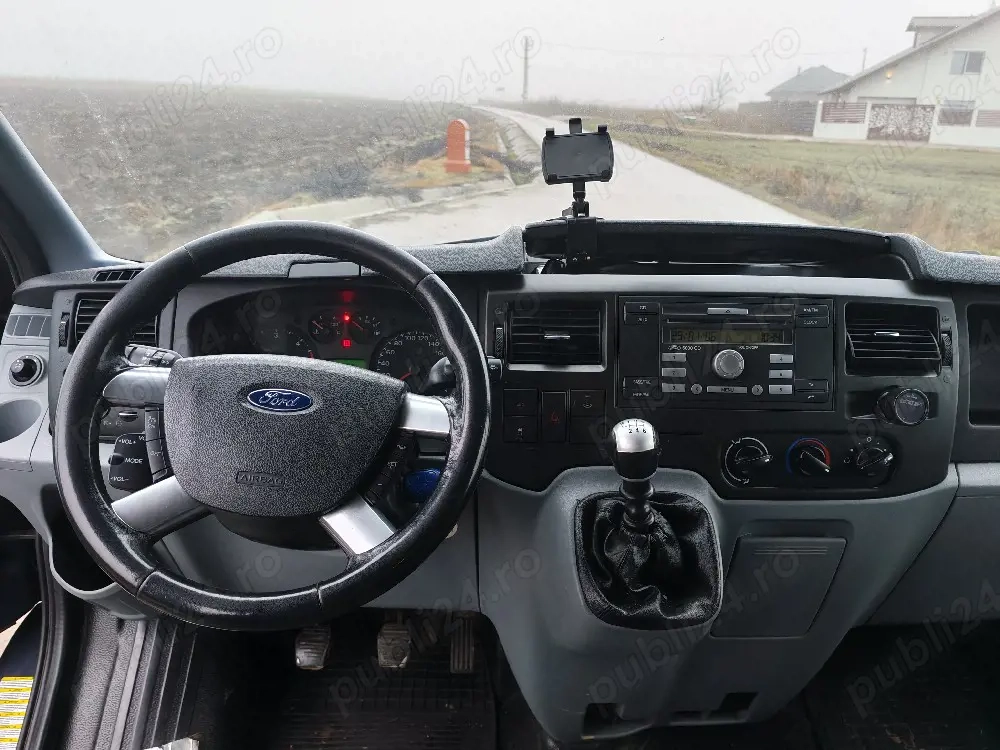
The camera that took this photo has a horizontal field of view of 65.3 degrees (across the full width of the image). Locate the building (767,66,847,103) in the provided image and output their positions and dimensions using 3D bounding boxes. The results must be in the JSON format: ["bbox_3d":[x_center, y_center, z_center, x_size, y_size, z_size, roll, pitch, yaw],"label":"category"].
[{"bbox_3d":[29.742,-26.754,74.000,8.700,5.600,8.700,10,21,24],"label":"building"}]

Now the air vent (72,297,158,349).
[{"bbox_3d":[-0.431,-0.058,0.872,0.096,0.062,0.025,1,-6,-3],"label":"air vent"}]

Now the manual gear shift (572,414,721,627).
[{"bbox_3d":[0.136,0.135,0.735,0.132,0.195,0.125,1,7,0],"label":"manual gear shift"}]

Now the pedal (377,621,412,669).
[{"bbox_3d":[-0.166,0.427,1.230,0.055,0.078,0.045,1,-9,0],"label":"pedal"}]

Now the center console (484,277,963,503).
[{"bbox_3d":[0.232,0.013,0.870,0.495,0.235,0.110,1,1,0],"label":"center console"}]

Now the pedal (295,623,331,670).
[{"bbox_3d":[-0.290,0.418,1.205,0.056,0.070,0.030,2,-15,-1],"label":"pedal"}]

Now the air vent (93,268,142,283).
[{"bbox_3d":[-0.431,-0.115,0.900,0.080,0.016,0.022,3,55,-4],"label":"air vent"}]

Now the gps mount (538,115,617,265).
[{"bbox_3d":[0.091,-0.218,0.920,0.083,0.172,0.080,1,19,0],"label":"gps mount"}]

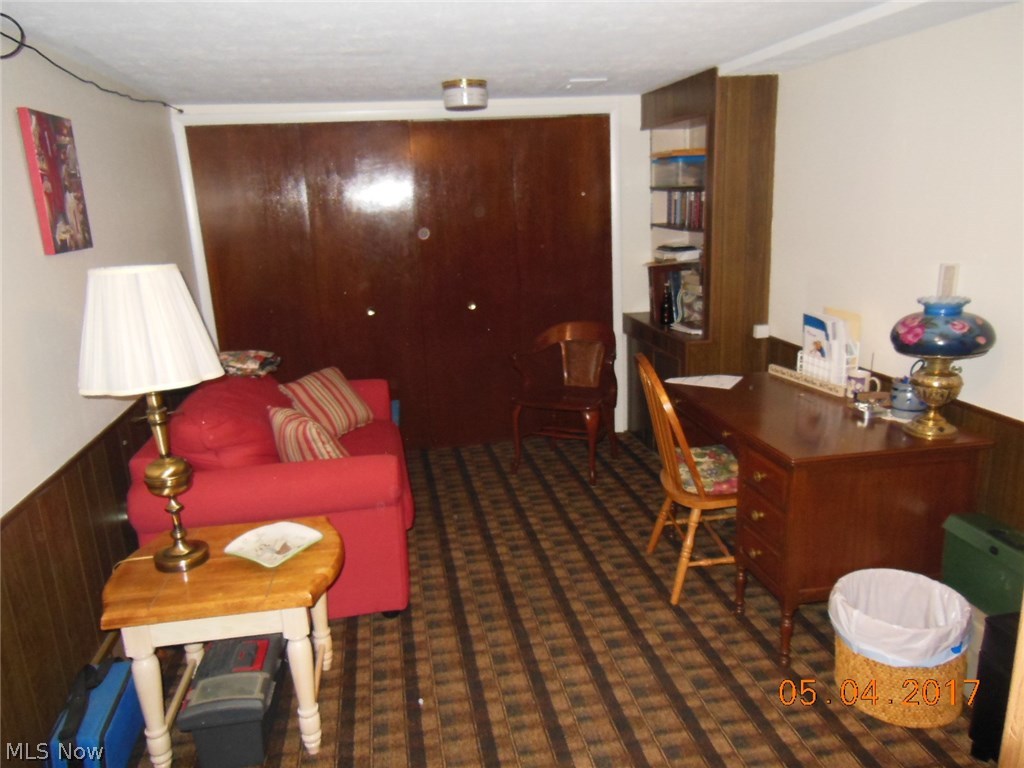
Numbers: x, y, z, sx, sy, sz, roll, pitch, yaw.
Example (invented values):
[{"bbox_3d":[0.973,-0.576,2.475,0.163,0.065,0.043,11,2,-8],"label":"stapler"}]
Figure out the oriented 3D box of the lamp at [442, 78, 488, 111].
[{"bbox_3d":[-0.235,-1.460,3.751,0.224,0.132,0.224,-5,14,-9],"label":"lamp"}]

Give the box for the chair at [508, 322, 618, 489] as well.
[{"bbox_3d":[0.324,0.082,4.417,0.560,0.859,0.540,4,16,25],"label":"chair"}]

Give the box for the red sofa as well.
[{"bbox_3d":[-0.987,0.399,3.395,1.013,0.854,1.431,-5,14,-9],"label":"red sofa"}]

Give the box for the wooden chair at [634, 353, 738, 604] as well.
[{"bbox_3d":[0.787,0.340,3.051,0.560,0.978,0.460,-4,14,-4],"label":"wooden chair"}]

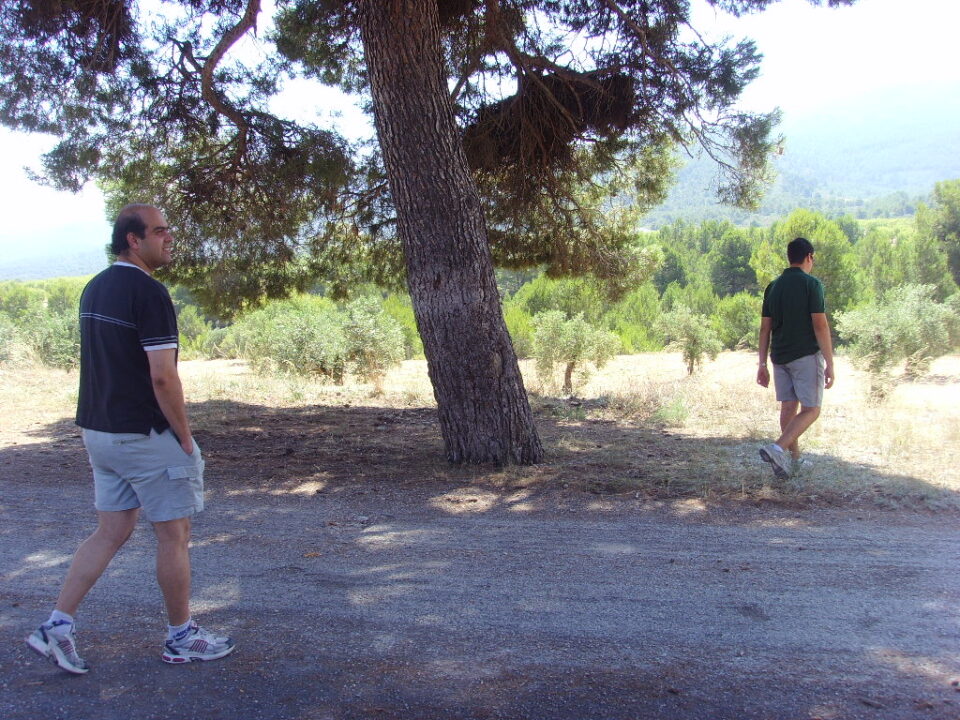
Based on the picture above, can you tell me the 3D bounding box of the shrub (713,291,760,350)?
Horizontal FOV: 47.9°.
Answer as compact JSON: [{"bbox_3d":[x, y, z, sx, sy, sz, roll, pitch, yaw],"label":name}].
[{"bbox_3d":[6.705,-0.992,27.932,1.372,1.499,1.303,0,5,0],"label":"shrub"}]

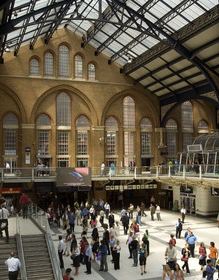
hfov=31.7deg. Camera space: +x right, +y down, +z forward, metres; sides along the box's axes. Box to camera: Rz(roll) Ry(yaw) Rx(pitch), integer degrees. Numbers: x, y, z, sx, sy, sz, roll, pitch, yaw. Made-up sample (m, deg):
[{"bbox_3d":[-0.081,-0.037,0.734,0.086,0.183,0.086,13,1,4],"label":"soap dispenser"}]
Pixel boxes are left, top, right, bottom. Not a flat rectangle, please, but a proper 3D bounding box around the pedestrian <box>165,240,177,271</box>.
[{"bbox_3d":[3.406,6.472,21.159,0.580,1.800,0.420,-1,-4,7],"label":"pedestrian"}]

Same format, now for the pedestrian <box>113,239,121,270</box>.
[{"bbox_3d":[0.453,6.619,22.180,0.500,1.675,0.360,-1,-4,9],"label":"pedestrian"}]

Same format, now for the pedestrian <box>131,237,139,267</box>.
[{"bbox_3d":[1.546,6.668,23.010,0.520,1.738,0.380,2,-4,-37],"label":"pedestrian"}]

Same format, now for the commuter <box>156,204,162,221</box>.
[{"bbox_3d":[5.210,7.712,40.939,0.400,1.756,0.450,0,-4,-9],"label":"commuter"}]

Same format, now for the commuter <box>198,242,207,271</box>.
[{"bbox_3d":[5.324,6.666,22.130,0.500,1.620,0.380,1,-3,-20],"label":"commuter"}]

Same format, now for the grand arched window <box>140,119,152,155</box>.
[{"bbox_3d":[5.049,-0.354,53.194,1.725,5.394,0.400,1,-4,-19],"label":"grand arched window"}]

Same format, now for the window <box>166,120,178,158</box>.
[{"bbox_3d":[8.849,-0.151,54.872,1.870,5.700,0.300,1,-3,-19],"label":"window"}]

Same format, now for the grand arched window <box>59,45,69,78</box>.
[{"bbox_3d":[-5.837,-10.086,49.797,1.338,4.342,0.300,1,-3,-19],"label":"grand arched window"}]

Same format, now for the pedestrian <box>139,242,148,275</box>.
[{"bbox_3d":[1.876,6.594,21.357,0.480,1.700,0.380,0,-3,0],"label":"pedestrian"}]

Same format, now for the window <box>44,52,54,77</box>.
[{"bbox_3d":[-7.803,-9.714,49.663,1.210,3.100,0.300,1,-3,-19],"label":"window"}]

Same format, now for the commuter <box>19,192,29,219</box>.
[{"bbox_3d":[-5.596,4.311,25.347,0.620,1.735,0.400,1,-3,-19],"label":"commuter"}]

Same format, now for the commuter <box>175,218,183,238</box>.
[{"bbox_3d":[5.780,7.385,32.144,0.550,1.633,0.400,-2,-3,24],"label":"commuter"}]

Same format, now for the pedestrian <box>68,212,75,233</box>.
[{"bbox_3d":[-3.353,7.359,34.467,0.550,1.777,0.330,0,-4,-3],"label":"pedestrian"}]

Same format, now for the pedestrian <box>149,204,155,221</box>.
[{"bbox_3d":[4.522,7.656,40.626,0.400,1.708,0.520,2,-4,-37],"label":"pedestrian"}]

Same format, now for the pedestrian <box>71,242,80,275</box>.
[{"bbox_3d":[-1.844,6.599,21.246,0.400,1.700,0.480,1,-3,-21],"label":"pedestrian"}]

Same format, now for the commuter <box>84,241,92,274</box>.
[{"bbox_3d":[-1.152,6.628,21.539,0.400,1.740,0.500,1,-3,-14],"label":"commuter"}]

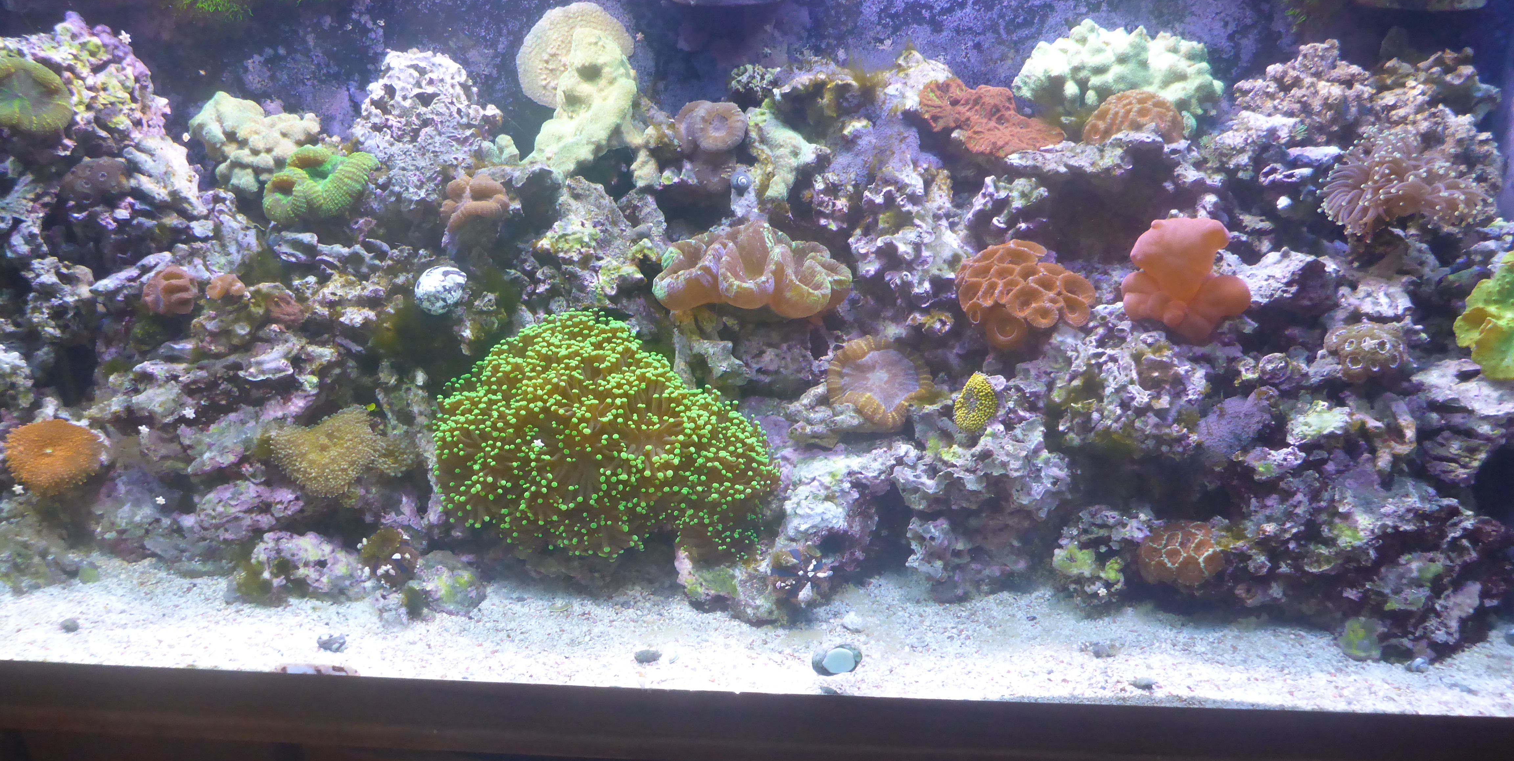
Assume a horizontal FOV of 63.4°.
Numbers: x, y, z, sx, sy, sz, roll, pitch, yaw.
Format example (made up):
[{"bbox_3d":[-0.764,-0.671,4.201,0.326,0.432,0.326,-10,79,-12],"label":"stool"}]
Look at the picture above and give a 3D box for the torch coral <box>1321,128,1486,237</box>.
[{"bbox_3d":[0.458,-0.141,0.869,0.103,0.073,0.085,1,26,4],"label":"torch coral"}]

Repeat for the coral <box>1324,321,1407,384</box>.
[{"bbox_3d":[0.435,-0.020,0.873,0.050,0.036,0.048,1,27,4],"label":"coral"}]

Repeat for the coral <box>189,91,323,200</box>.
[{"bbox_3d":[-0.393,-0.185,0.962,0.090,0.080,0.080,1,27,4],"label":"coral"}]

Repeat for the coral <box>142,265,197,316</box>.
[{"bbox_3d":[-0.465,-0.071,0.968,0.039,0.040,0.033,1,26,4],"label":"coral"}]

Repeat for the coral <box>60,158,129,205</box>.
[{"bbox_3d":[-0.523,-0.157,0.967,0.048,0.036,0.038,1,26,4],"label":"coral"}]

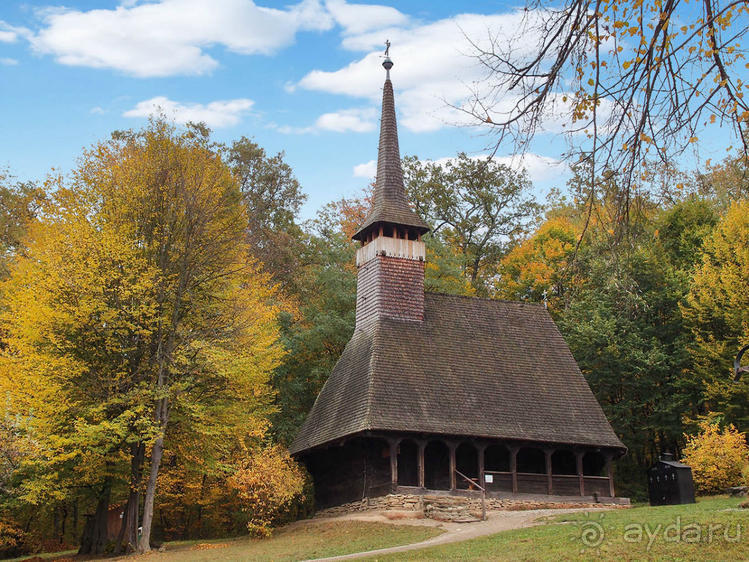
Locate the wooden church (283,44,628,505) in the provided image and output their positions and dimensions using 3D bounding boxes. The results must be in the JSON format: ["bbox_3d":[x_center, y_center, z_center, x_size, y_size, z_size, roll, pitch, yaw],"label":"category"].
[{"bbox_3d":[3.967,-0.415,43.794,13.450,23.300,8.900,8,-19,-24],"label":"wooden church"}]

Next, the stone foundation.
[{"bbox_3d":[4.489,10.486,40.043,12.100,0.950,8.800,8,-19,-24],"label":"stone foundation"}]

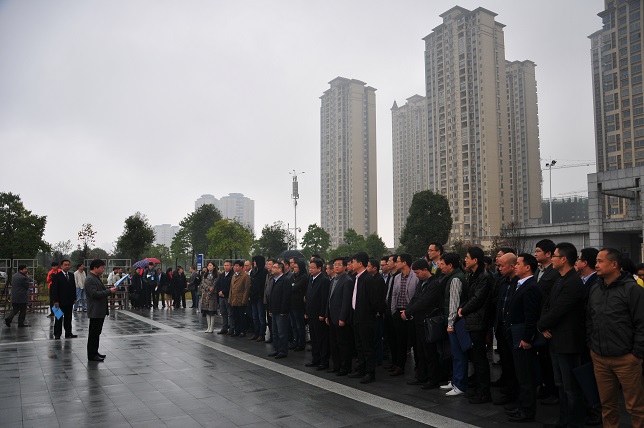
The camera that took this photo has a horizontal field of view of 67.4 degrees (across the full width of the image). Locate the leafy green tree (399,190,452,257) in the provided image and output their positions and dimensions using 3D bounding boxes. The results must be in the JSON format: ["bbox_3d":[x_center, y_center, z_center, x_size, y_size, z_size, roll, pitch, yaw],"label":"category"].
[{"bbox_3d":[8.604,1.695,40.011,4.100,7.350,4.000,0,-5,0],"label":"leafy green tree"}]

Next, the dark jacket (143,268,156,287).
[{"bbox_3d":[-6.701,2.486,18.742,0.530,0.720,0.330,2,-6,-14],"label":"dark jacket"}]

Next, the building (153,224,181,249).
[{"bbox_3d":[-226.352,46.109,699.055,40.000,62.000,26.000,2,-6,-20],"label":"building"}]

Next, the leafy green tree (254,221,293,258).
[{"bbox_3d":[-5.047,3.787,49.880,3.900,6.260,3.800,1,-6,-6],"label":"leafy green tree"}]

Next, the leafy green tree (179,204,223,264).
[{"bbox_3d":[-11.674,2.780,45.965,4.200,7.430,4.100,2,-6,-14],"label":"leafy green tree"}]

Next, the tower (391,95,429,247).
[{"bbox_3d":[57.315,-23.303,285.411,18.000,97.480,26.000,4,-7,-40],"label":"tower"}]

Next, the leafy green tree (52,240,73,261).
[{"bbox_3d":[-34.952,6.029,64.726,2.800,4.950,2.800,3,-7,-26],"label":"leafy green tree"}]

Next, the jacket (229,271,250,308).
[{"bbox_3d":[-1.837,1.665,10.784,0.500,0.810,0.340,-4,-7,35],"label":"jacket"}]

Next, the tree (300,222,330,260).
[{"bbox_3d":[-0.639,3.512,47.882,3.100,5.360,3.000,0,-5,0],"label":"tree"}]

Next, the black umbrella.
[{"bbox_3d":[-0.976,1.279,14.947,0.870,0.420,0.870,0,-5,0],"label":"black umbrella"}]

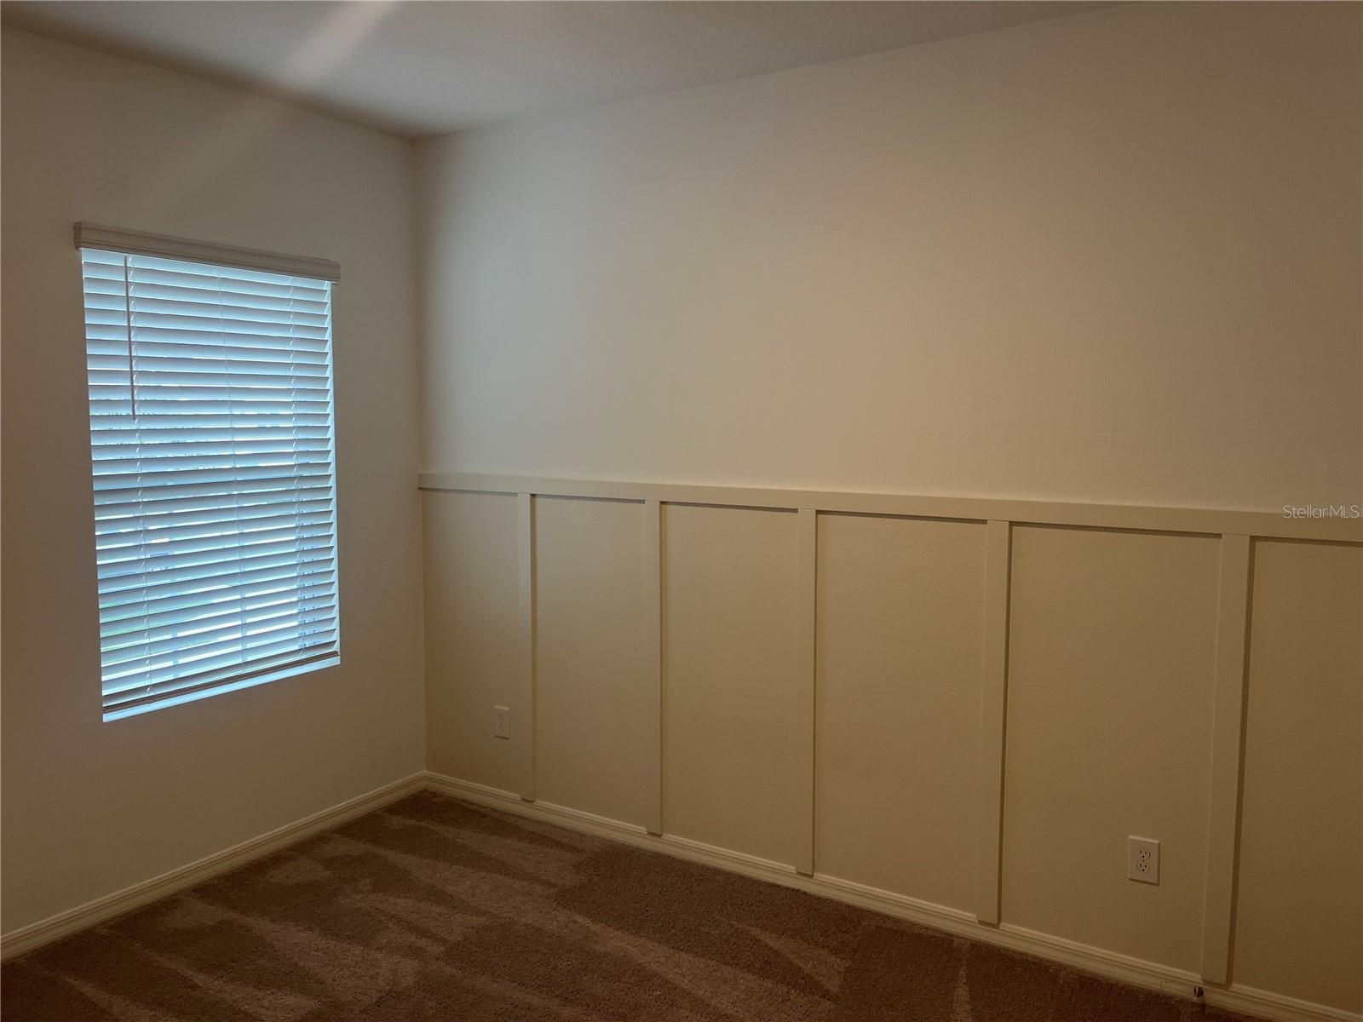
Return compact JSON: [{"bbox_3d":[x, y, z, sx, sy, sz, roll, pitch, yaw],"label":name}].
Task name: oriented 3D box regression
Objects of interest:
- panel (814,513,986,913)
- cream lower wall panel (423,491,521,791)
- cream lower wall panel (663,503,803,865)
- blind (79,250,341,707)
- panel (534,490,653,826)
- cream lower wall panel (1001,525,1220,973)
[{"bbox_3d":[0.661,0.613,3.180,0.542,1.196,0.030,3,6,32],"label":"panel"},{"bbox_3d":[-0.858,0.520,4.129,0.535,1.196,0.030,3,6,32],"label":"cream lower wall panel"},{"bbox_3d":[0.150,0.582,3.499,0.535,1.196,0.030,3,6,32],"label":"cream lower wall panel"},{"bbox_3d":[-1.555,-0.103,3.495,0.060,1.430,0.898,3,6,32],"label":"blind"},{"bbox_3d":[-0.352,0.551,3.813,0.530,1.196,0.030,3,6,32],"label":"panel"},{"bbox_3d":[1.177,0.644,2.858,0.542,1.196,0.030,3,6,32],"label":"cream lower wall panel"}]

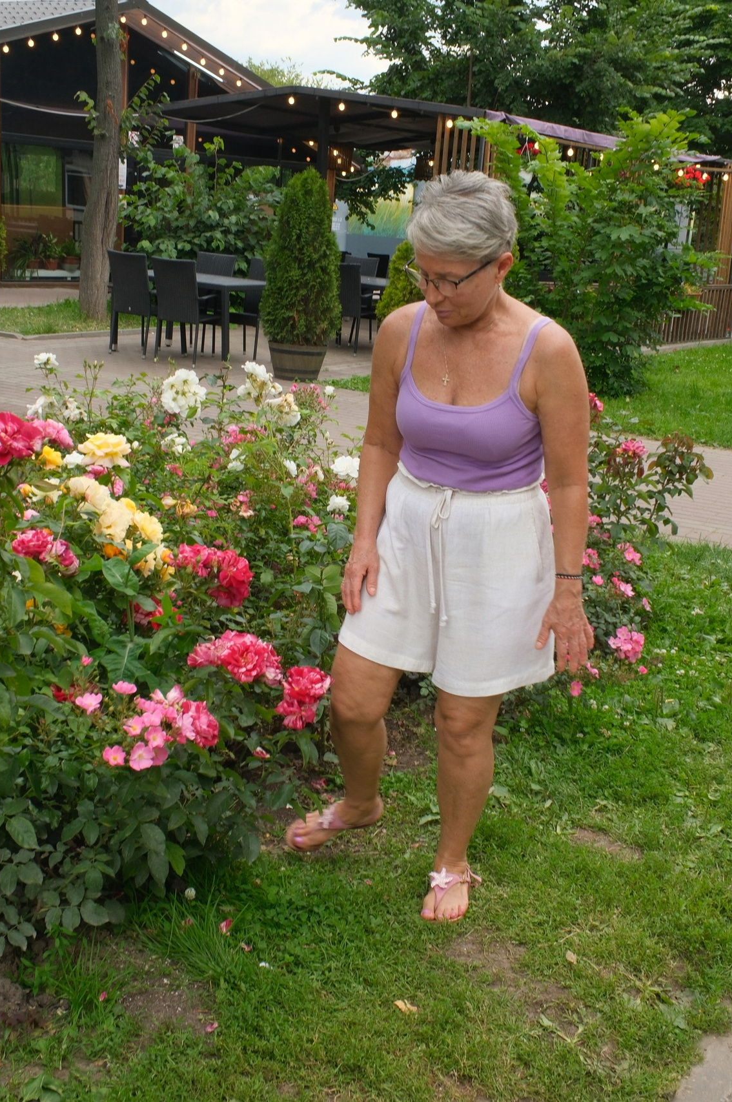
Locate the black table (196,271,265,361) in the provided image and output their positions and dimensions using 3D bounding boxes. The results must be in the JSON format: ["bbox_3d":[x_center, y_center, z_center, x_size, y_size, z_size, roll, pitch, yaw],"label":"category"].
[{"bbox_3d":[-1.589,-2.200,11.684,1.500,0.730,0.900,13,17,34],"label":"black table"}]

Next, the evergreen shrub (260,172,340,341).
[{"bbox_3d":[-0.583,-2.614,11.083,0.715,1.553,0.715,4,14,0],"label":"evergreen shrub"}]

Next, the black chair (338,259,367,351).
[{"bbox_3d":[-0.115,-2.633,13.498,0.560,0.930,0.620,14,17,33],"label":"black chair"}]

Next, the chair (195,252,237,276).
[{"bbox_3d":[-1.655,-2.426,12.206,0.570,0.900,0.600,13,17,33],"label":"chair"}]

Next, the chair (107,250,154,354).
[{"bbox_3d":[-1.987,-2.245,11.380,0.570,0.900,0.600,13,17,34],"label":"chair"}]

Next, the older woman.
[{"bbox_3d":[0.165,0.005,2.704,0.580,1.600,0.420,10,16,24],"label":"older woman"}]

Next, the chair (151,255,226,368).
[{"bbox_3d":[-1.502,-2.143,11.140,0.570,0.900,0.600,14,18,35],"label":"chair"}]

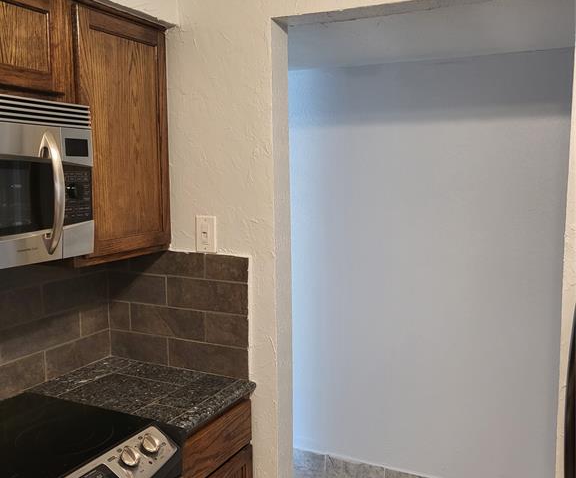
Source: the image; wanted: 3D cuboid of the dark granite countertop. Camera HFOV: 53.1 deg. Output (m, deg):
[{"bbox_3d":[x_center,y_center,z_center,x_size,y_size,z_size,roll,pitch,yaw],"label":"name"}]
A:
[{"bbox_3d":[-0.472,0.507,1.883,0.638,0.040,0.377,3,8,27],"label":"dark granite countertop"}]

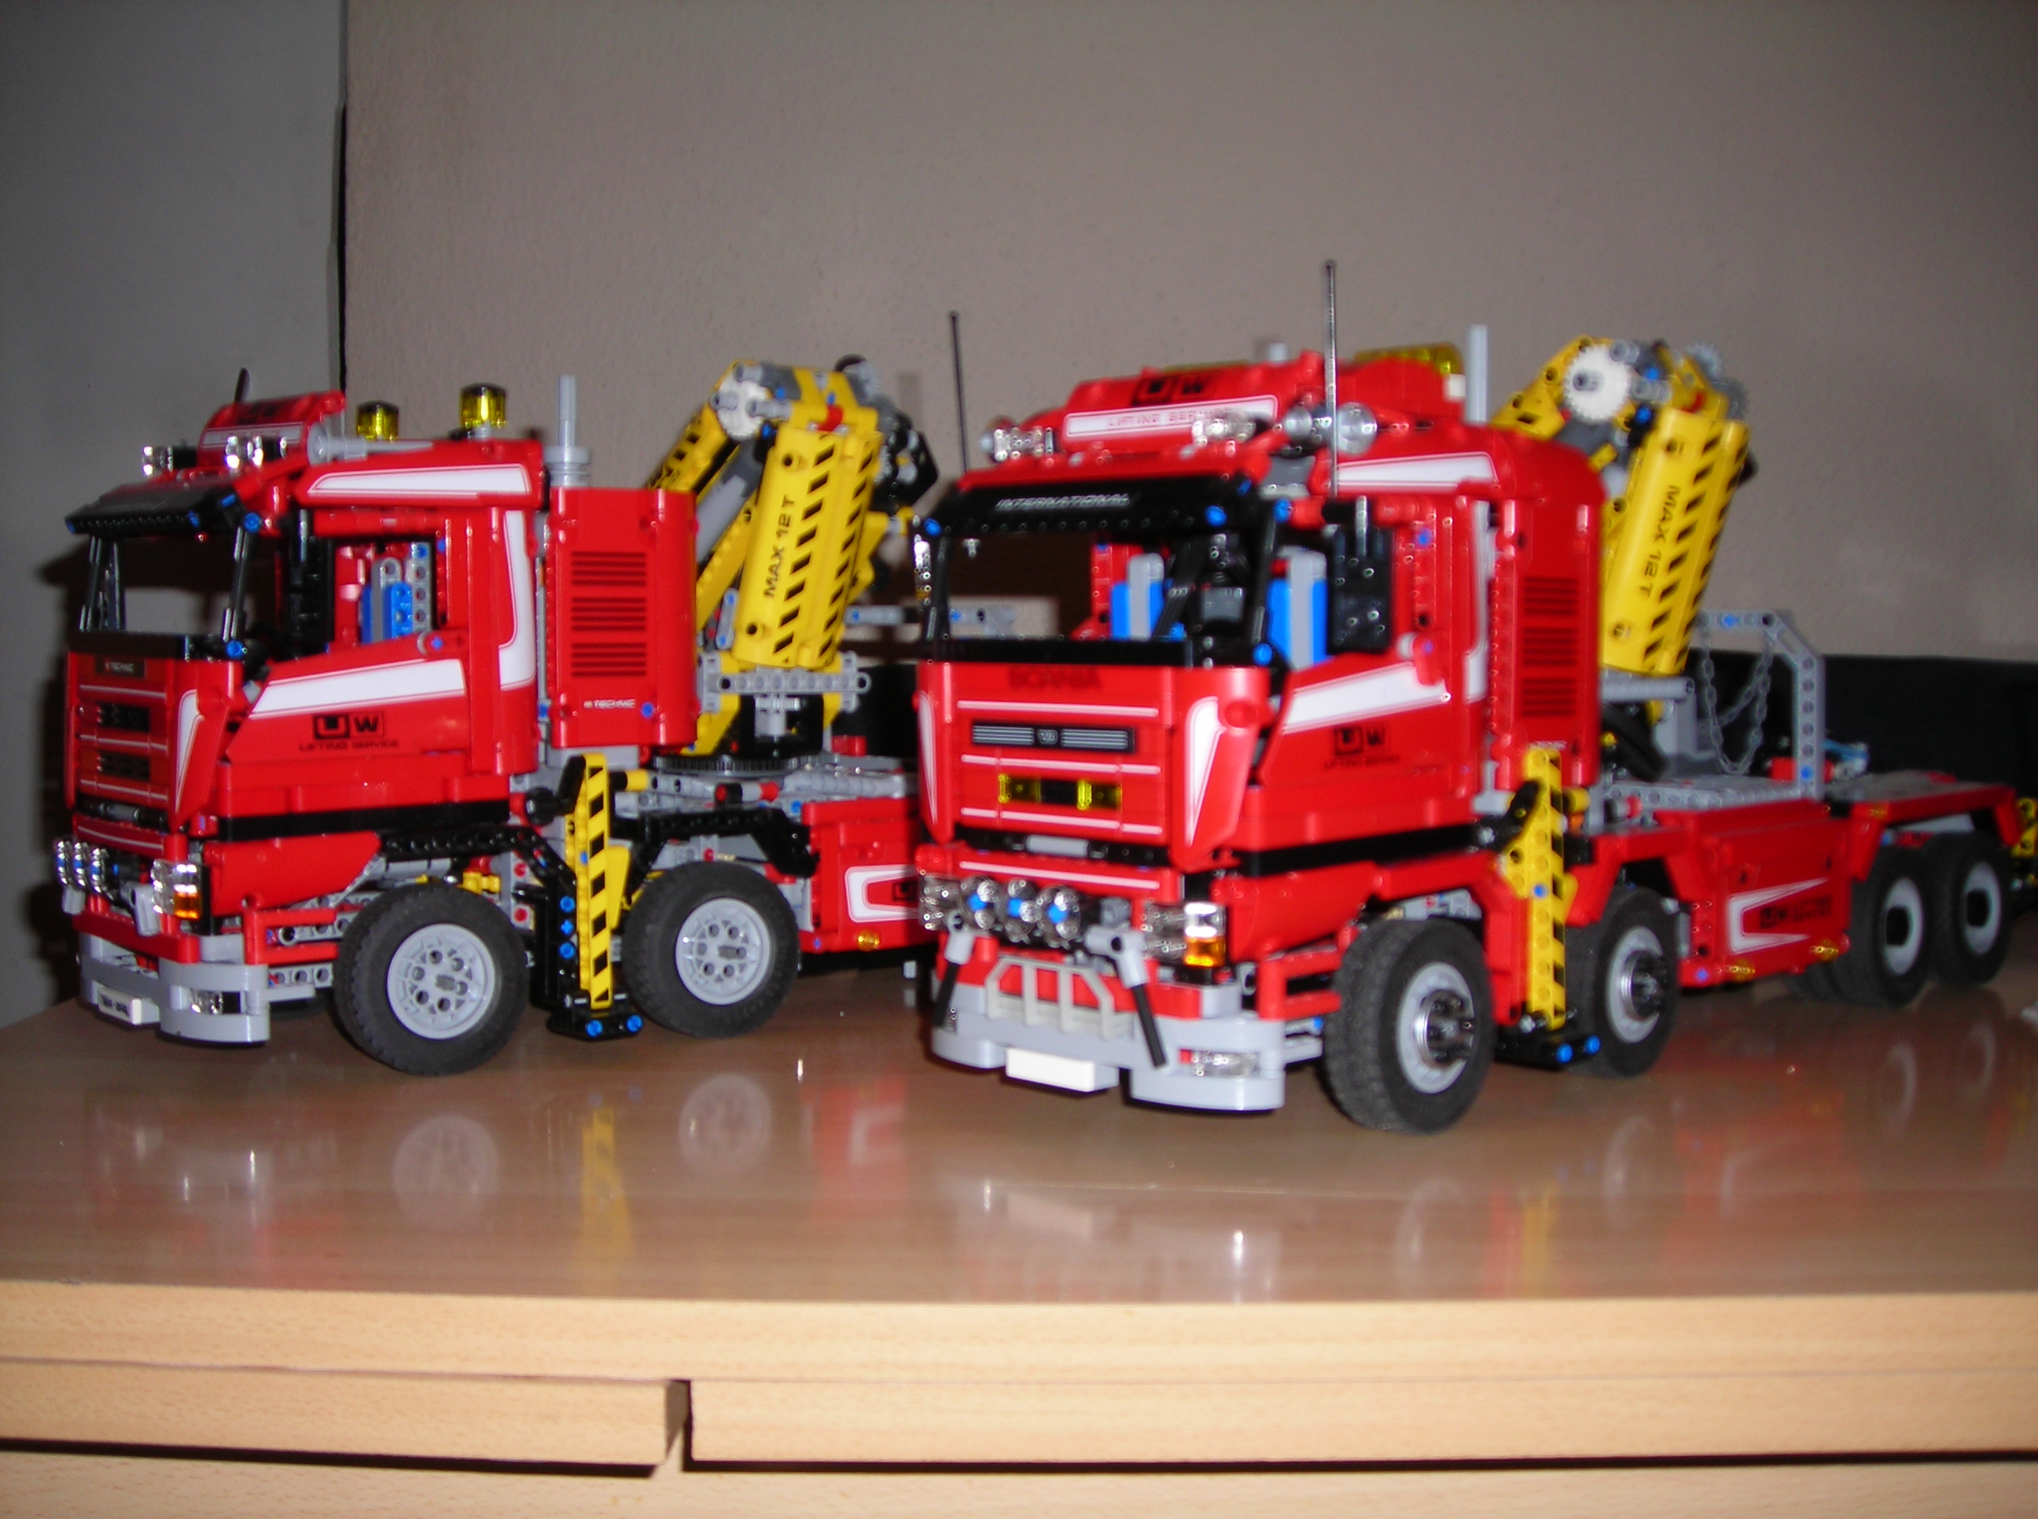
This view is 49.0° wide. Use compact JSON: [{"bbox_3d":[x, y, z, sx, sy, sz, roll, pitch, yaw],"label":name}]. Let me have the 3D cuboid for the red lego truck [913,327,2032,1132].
[{"bbox_3d":[0.199,-0.028,0.813,0.540,0.253,0.142,-4,5,-44],"label":"red lego truck"}]

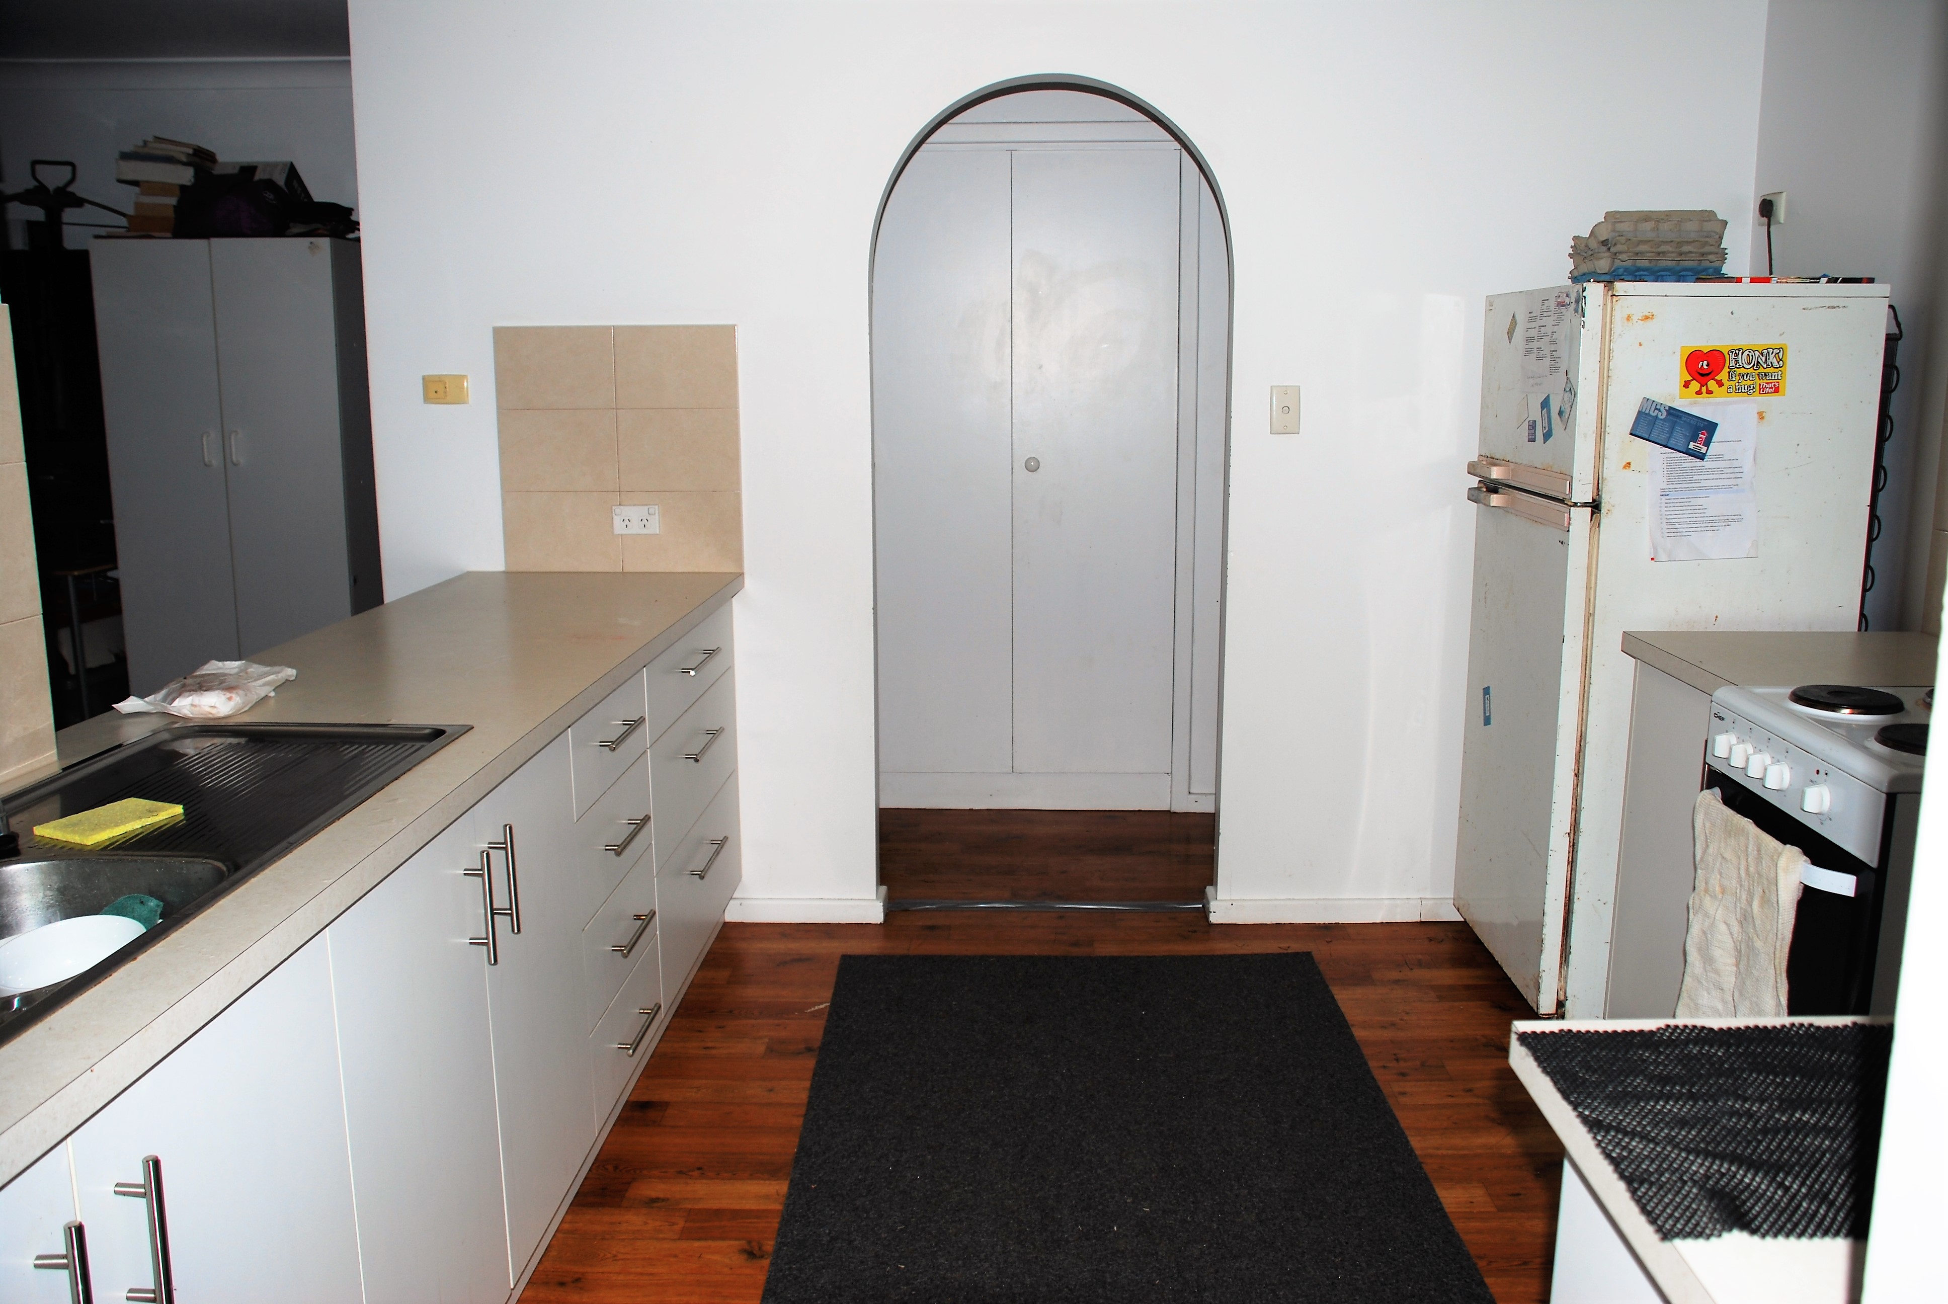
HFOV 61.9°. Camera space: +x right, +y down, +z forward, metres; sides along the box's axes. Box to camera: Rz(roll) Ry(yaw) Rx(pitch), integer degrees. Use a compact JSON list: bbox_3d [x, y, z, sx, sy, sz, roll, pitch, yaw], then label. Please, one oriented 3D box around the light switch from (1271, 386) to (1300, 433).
[{"bbox_3d":[0.753,-0.581,3.912,0.074,0.117,0.014,0,10,2],"label":"light switch"}]

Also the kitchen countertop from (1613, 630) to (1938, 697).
[{"bbox_3d":[1.516,0.029,2.841,0.607,0.040,0.536,0,10,1],"label":"kitchen countertop"}]

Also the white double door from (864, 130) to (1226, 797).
[{"bbox_3d":[0.160,-0.508,4.968,1.069,2.049,0.059,0,10,1],"label":"white double door"}]

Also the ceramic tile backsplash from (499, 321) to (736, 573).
[{"bbox_3d":[-0.857,-0.485,3.919,0.595,0.598,0.013,0,10,1],"label":"ceramic tile backsplash"}]

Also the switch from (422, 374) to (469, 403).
[{"bbox_3d":[-1.294,-0.641,3.980,0.112,0.073,0.014,0,10,2],"label":"switch"}]

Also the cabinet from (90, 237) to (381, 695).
[{"bbox_3d":[-2.196,-0.369,5.048,0.723,1.782,0.446,0,10,1],"label":"cabinet"}]

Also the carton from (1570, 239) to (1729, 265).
[{"bbox_3d":[1.440,-0.868,3.467,0.267,0.059,0.247,0,10,1],"label":"carton"}]

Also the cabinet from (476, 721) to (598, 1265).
[{"bbox_3d":[-0.917,0.524,2.524,0.515,0.739,0.471,0,10,2],"label":"cabinet"}]

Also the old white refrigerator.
[{"bbox_3d":[1.469,0.008,3.545,0.658,1.566,0.648,0,10,1],"label":"old white refrigerator"}]

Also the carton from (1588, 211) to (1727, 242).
[{"bbox_3d":[1.428,-0.887,3.399,0.257,0.064,0.119,0,10,1],"label":"carton"}]

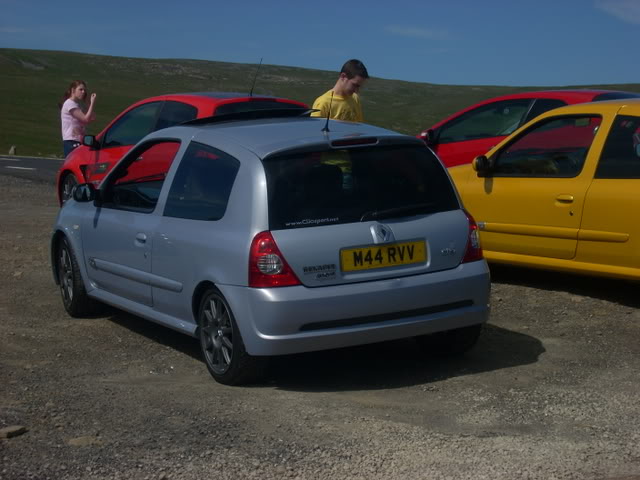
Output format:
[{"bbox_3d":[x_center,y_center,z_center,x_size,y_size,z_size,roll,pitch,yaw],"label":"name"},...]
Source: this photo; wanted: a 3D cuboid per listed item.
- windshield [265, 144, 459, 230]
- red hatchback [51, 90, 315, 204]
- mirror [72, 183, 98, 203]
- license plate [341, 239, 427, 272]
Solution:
[{"bbox_3d":[0.223,-0.301,7.755,1.200,0.450,0.090,-6,-20,-27],"label":"windshield"},{"bbox_3d":[-1.544,-0.884,16.117,1.790,1.480,3.990,-7,8,-36],"label":"red hatchback"},{"bbox_3d":[-1.518,-0.303,9.166,0.165,0.126,0.105,-6,9,-27],"label":"mirror"},{"bbox_3d":[0.347,0.087,7.601,0.520,0.113,0.020,-6,5,-27],"label":"license plate"}]

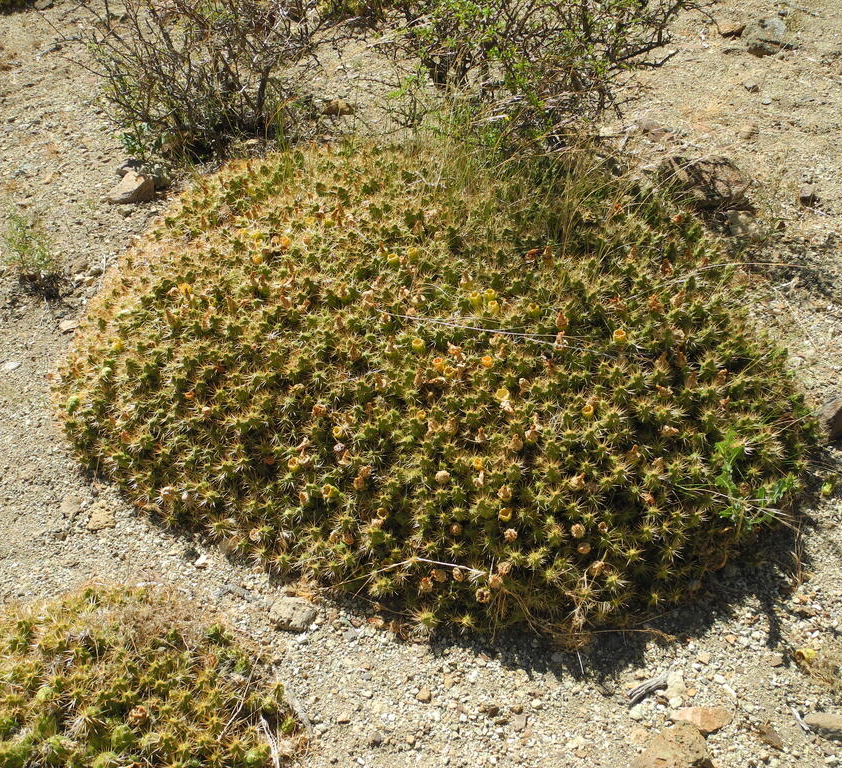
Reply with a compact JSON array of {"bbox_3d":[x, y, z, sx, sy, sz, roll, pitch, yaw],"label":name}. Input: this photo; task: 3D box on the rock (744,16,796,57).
[{"bbox_3d":[1.714,-1.715,4.093,0.228,0.160,0.183,15,44,17],"label":"rock"}]

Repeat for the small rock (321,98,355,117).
[{"bbox_3d":[-0.356,-1.195,3.580,0.147,0.051,0.091,-4,42,-4],"label":"small rock"}]

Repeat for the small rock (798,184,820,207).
[{"bbox_3d":[1.396,-0.678,2.982,0.063,0.072,0.063,19,45,20],"label":"small rock"}]

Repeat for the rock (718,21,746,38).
[{"bbox_3d":[1.603,-1.825,4.277,0.135,0.074,0.101,14,43,15],"label":"rock"}]

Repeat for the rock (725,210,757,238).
[{"bbox_3d":[1.092,-0.545,2.824,0.098,0.083,0.093,17,44,18],"label":"rock"}]

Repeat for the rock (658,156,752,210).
[{"bbox_3d":[1.030,-0.728,2.994,0.307,0.137,0.215,14,43,16],"label":"rock"}]

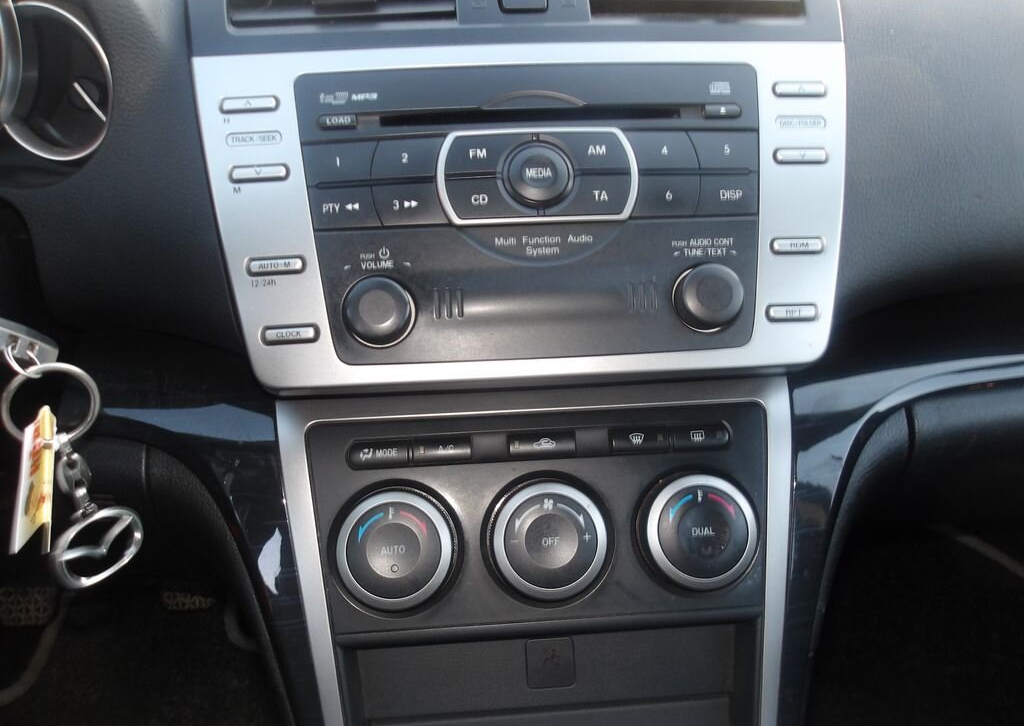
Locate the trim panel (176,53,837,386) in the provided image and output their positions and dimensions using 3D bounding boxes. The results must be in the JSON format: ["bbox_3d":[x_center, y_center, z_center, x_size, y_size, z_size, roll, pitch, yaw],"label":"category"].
[{"bbox_3d":[0.010,-0.061,0.338,0.279,0.145,0.030,-3,-8,-4],"label":"trim panel"}]

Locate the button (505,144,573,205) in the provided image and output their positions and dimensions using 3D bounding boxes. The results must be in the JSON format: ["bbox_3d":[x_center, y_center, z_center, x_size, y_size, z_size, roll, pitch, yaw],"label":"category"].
[{"bbox_3d":[0.011,-0.078,0.330,0.028,0.026,0.009,-3,-8,-4],"label":"button"}]

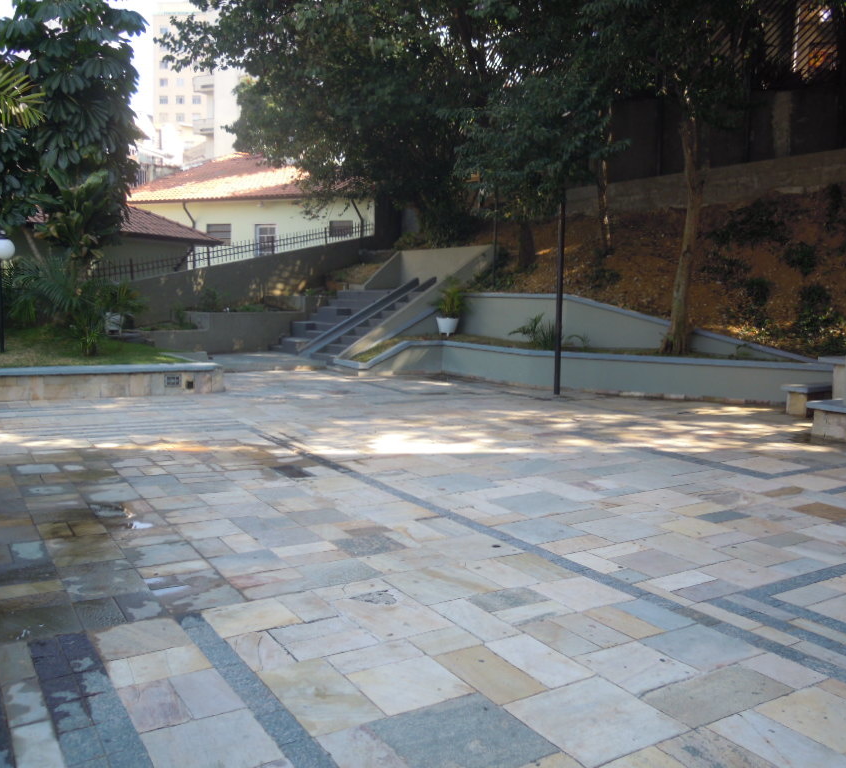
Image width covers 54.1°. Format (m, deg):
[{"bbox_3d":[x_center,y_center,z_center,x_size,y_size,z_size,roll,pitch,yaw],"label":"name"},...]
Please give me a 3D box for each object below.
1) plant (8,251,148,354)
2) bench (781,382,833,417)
[{"bbox_3d":[-6.924,-1.613,16.600,2.350,2.100,1.800,-3,6,-23],"label":"plant"},{"bbox_3d":[5.553,0.201,11.586,1.150,0.400,0.400,-4,7,-30],"label":"bench"}]

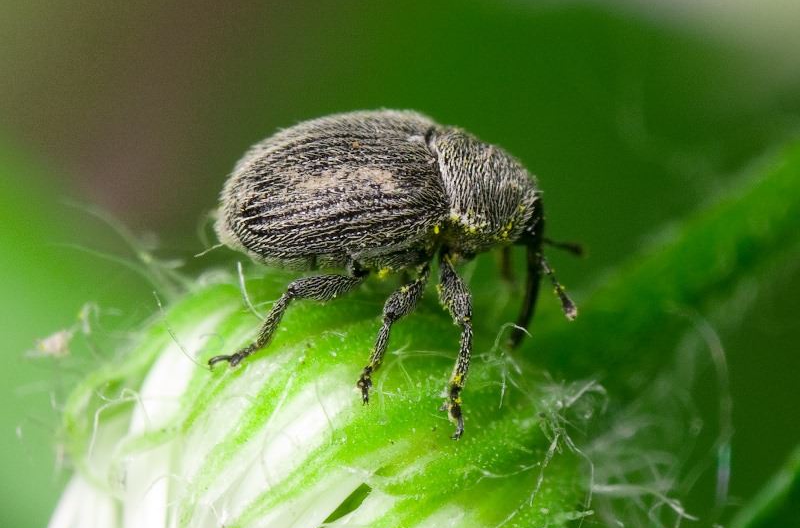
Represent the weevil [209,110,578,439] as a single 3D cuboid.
[{"bbox_3d":[0.000,0.000,0.034,0.004,0.003,0.003,3,25,2],"label":"weevil"}]

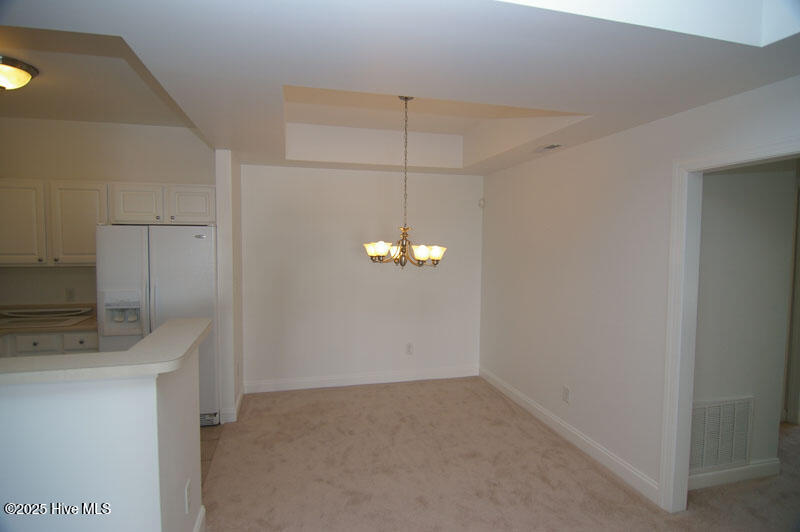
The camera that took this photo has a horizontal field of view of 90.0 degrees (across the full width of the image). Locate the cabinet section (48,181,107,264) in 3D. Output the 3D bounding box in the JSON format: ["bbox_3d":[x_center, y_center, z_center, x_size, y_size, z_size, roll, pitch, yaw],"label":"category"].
[{"bbox_3d":[-2.894,-0.381,3.721,0.470,0.743,0.317,0,3,-14],"label":"cabinet section"}]

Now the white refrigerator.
[{"bbox_3d":[-2.089,0.524,3.711,0.885,1.745,0.780,-1,4,-15],"label":"white refrigerator"}]

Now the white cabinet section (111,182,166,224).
[{"bbox_3d":[-2.449,-0.574,3.824,0.445,0.373,0.317,0,3,-14],"label":"white cabinet section"}]

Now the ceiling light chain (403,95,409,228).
[{"bbox_3d":[0.041,-0.814,3.145,0.030,0.990,0.030,-1,4,-15],"label":"ceiling light chain"}]

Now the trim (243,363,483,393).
[{"bbox_3d":[-0.335,1.289,4.589,2.740,0.130,0.018,-1,4,-15],"label":"trim"}]

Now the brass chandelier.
[{"bbox_3d":[0.037,-0.646,3.154,0.685,1.335,0.685,-1,4,-15],"label":"brass chandelier"}]

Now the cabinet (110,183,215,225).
[{"bbox_3d":[-2.238,-0.577,3.882,0.915,0.370,0.330,-1,4,-15],"label":"cabinet"}]

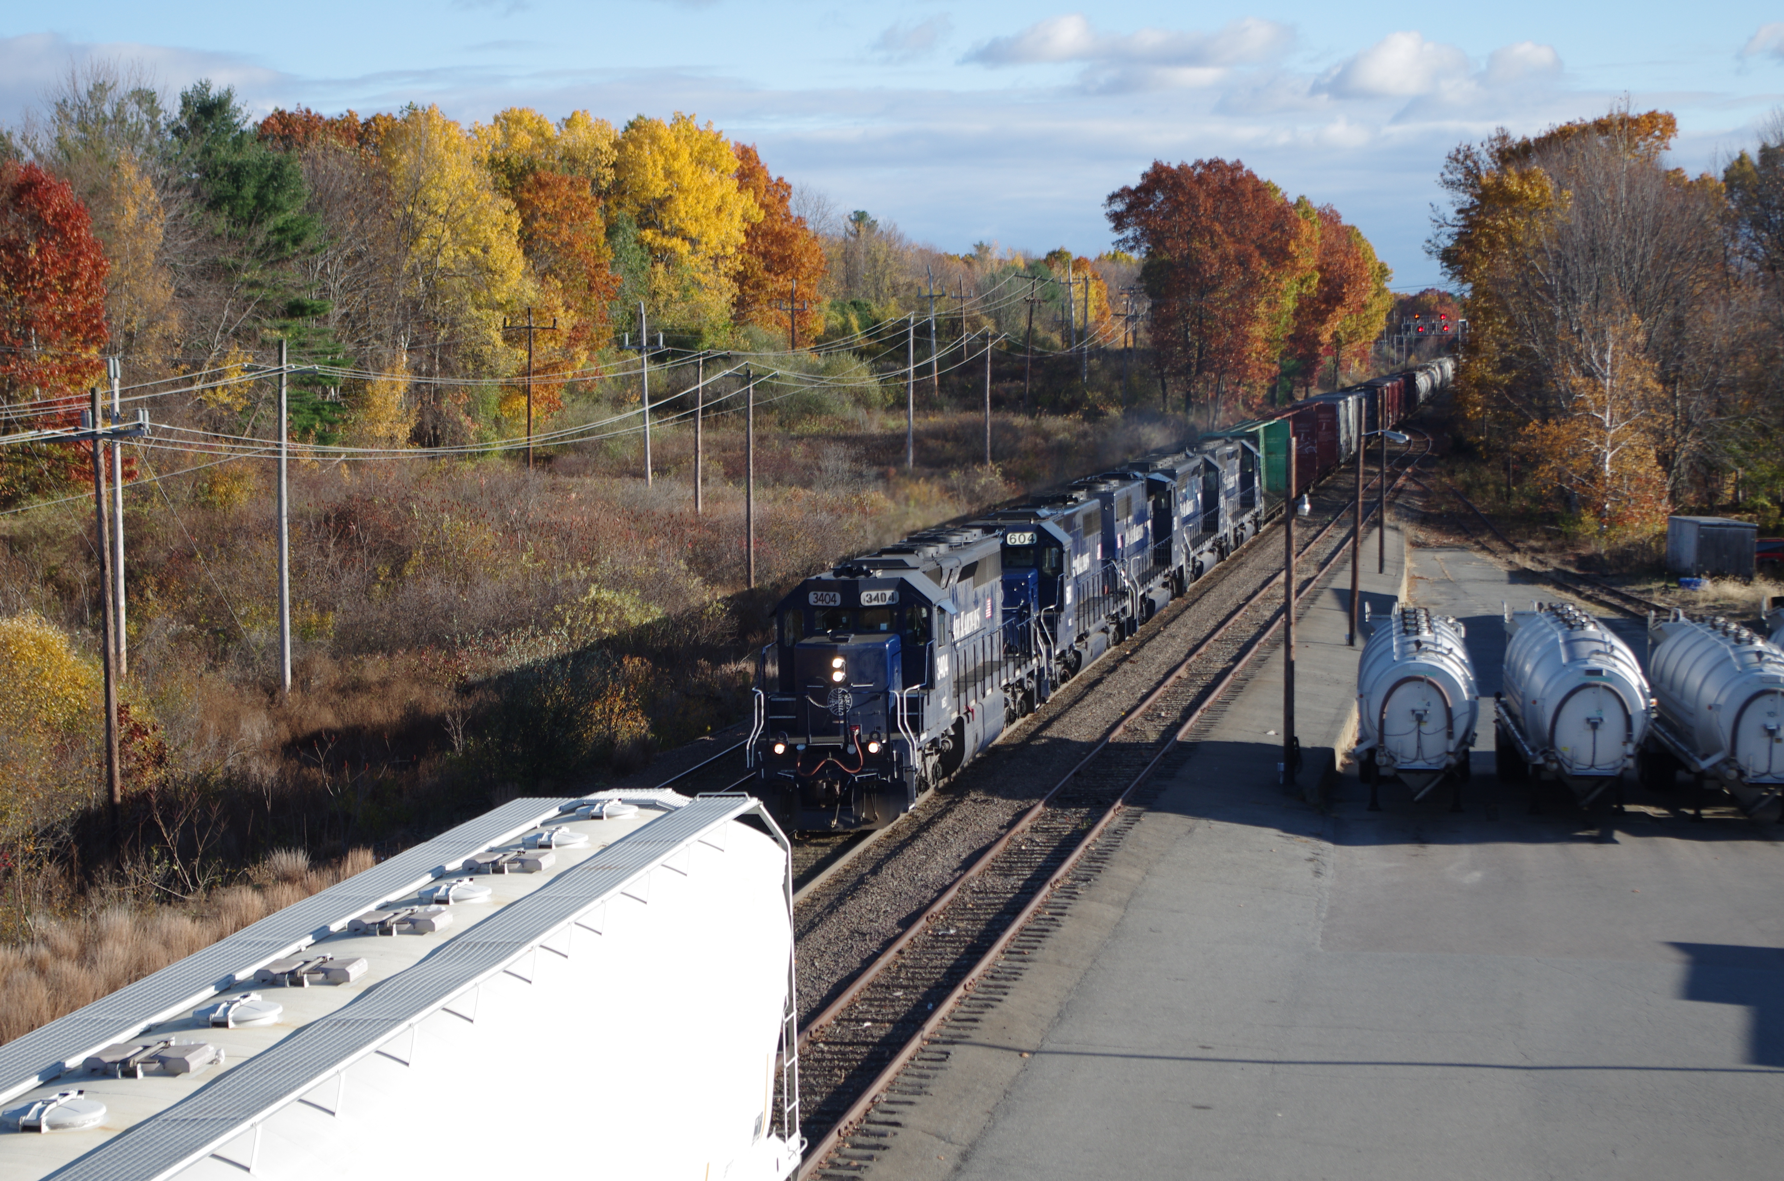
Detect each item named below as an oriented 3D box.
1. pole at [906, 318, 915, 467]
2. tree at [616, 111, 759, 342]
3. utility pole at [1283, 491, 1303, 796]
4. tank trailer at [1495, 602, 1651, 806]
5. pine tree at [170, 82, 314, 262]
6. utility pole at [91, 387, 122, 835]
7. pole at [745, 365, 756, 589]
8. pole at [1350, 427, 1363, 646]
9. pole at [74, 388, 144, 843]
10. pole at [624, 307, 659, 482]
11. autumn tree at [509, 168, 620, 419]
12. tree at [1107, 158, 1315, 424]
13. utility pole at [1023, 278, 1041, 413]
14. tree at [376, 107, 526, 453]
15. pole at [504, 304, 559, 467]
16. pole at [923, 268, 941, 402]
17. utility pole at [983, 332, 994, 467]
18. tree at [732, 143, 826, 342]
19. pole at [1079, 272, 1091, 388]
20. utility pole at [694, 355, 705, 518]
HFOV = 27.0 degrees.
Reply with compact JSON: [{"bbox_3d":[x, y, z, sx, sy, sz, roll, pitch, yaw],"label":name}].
[{"bbox_3d":[1.160,-11.610,220.720,0.330,9.500,0.330,1,4,9],"label":"pole"},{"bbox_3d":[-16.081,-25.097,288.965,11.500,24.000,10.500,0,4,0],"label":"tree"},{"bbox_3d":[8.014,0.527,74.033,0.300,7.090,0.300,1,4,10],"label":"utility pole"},{"bbox_3d":[15.050,2.678,81.967,2.600,3.900,9.800,0,4,5],"label":"tank trailer"},{"bbox_3d":[-35.267,-16.950,202.318,8.000,21.500,8.000,0,4,0],"label":"pine tree"},{"bbox_3d":[-17.195,0.501,81.219,0.300,9.900,0.300,-1,4,9],"label":"utility pole"},{"bbox_3d":[-5.939,-4.604,155.658,0.330,9.660,0.310,1,4,10],"label":"pole"},{"bbox_3d":[14.006,-1.911,111.625,0.280,7.200,0.280,2,4,9],"label":"pole"},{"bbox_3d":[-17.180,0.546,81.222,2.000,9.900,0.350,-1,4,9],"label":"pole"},{"bbox_3d":[-11.605,-8.920,172.696,1.600,9.050,0.350,1,4,10],"label":"pole"},{"bbox_3d":[-22.663,-19.525,257.269,7.800,19.500,7.800,0,4,0],"label":"autumn tree"},{"bbox_3d":[25.818,-24.039,299.208,16.500,21.580,14.000,1,4,10],"label":"tree"},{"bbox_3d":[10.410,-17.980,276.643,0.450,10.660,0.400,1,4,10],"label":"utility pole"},{"bbox_3d":[-27.820,-19.825,234.204,9.400,21.690,8.500,1,4,10],"label":"tree"},{"bbox_3d":[-19.992,-10.939,204.676,3.000,9.380,0.400,1,4,10],"label":"pole"},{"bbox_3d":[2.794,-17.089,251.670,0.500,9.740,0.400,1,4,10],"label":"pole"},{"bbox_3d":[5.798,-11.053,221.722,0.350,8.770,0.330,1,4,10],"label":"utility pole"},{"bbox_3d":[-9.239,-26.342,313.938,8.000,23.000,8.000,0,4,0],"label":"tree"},{"bbox_3d":[15.199,-20.137,291.700,0.350,9.540,0.350,1,4,10],"label":"pole"},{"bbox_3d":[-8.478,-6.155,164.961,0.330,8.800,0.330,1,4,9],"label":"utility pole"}]

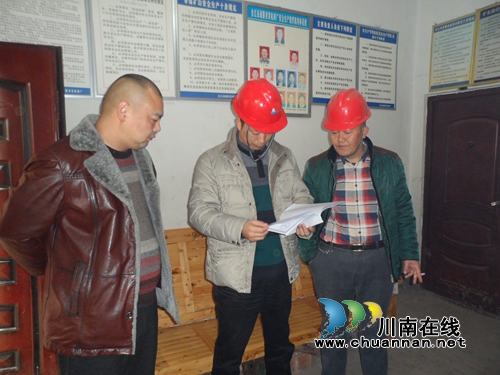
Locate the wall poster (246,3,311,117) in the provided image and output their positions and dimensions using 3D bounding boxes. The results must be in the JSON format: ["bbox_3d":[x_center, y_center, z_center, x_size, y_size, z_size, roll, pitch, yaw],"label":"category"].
[{"bbox_3d":[0.271,-1.110,3.335,0.665,0.930,0.025,-3,6,-26],"label":"wall poster"}]

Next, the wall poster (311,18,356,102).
[{"bbox_3d":[0.822,-1.192,3.594,0.537,0.805,0.025,-3,6,-26],"label":"wall poster"}]

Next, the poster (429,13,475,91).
[{"bbox_3d":[1.963,-1.304,3.676,0.025,0.658,0.460,-3,6,-26],"label":"poster"}]

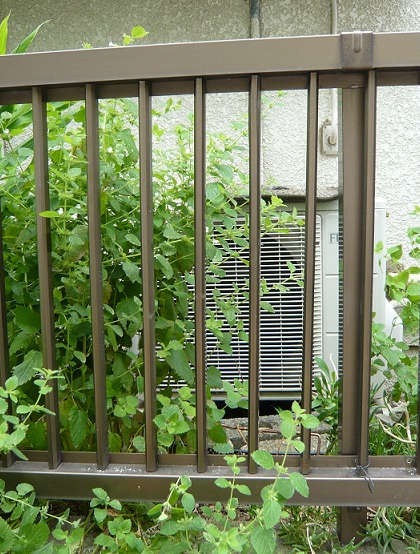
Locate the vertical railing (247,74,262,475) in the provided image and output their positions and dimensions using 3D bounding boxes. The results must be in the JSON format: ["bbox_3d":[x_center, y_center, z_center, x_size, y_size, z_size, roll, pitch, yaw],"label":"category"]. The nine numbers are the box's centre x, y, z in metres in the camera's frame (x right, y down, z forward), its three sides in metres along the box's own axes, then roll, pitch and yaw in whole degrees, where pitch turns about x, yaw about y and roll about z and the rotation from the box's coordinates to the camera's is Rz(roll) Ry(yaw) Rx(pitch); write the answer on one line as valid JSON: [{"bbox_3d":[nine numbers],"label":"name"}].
[{"bbox_3d":[0.085,0.009,1.157,0.021,0.776,0.028,0,6,7],"label":"vertical railing"}]

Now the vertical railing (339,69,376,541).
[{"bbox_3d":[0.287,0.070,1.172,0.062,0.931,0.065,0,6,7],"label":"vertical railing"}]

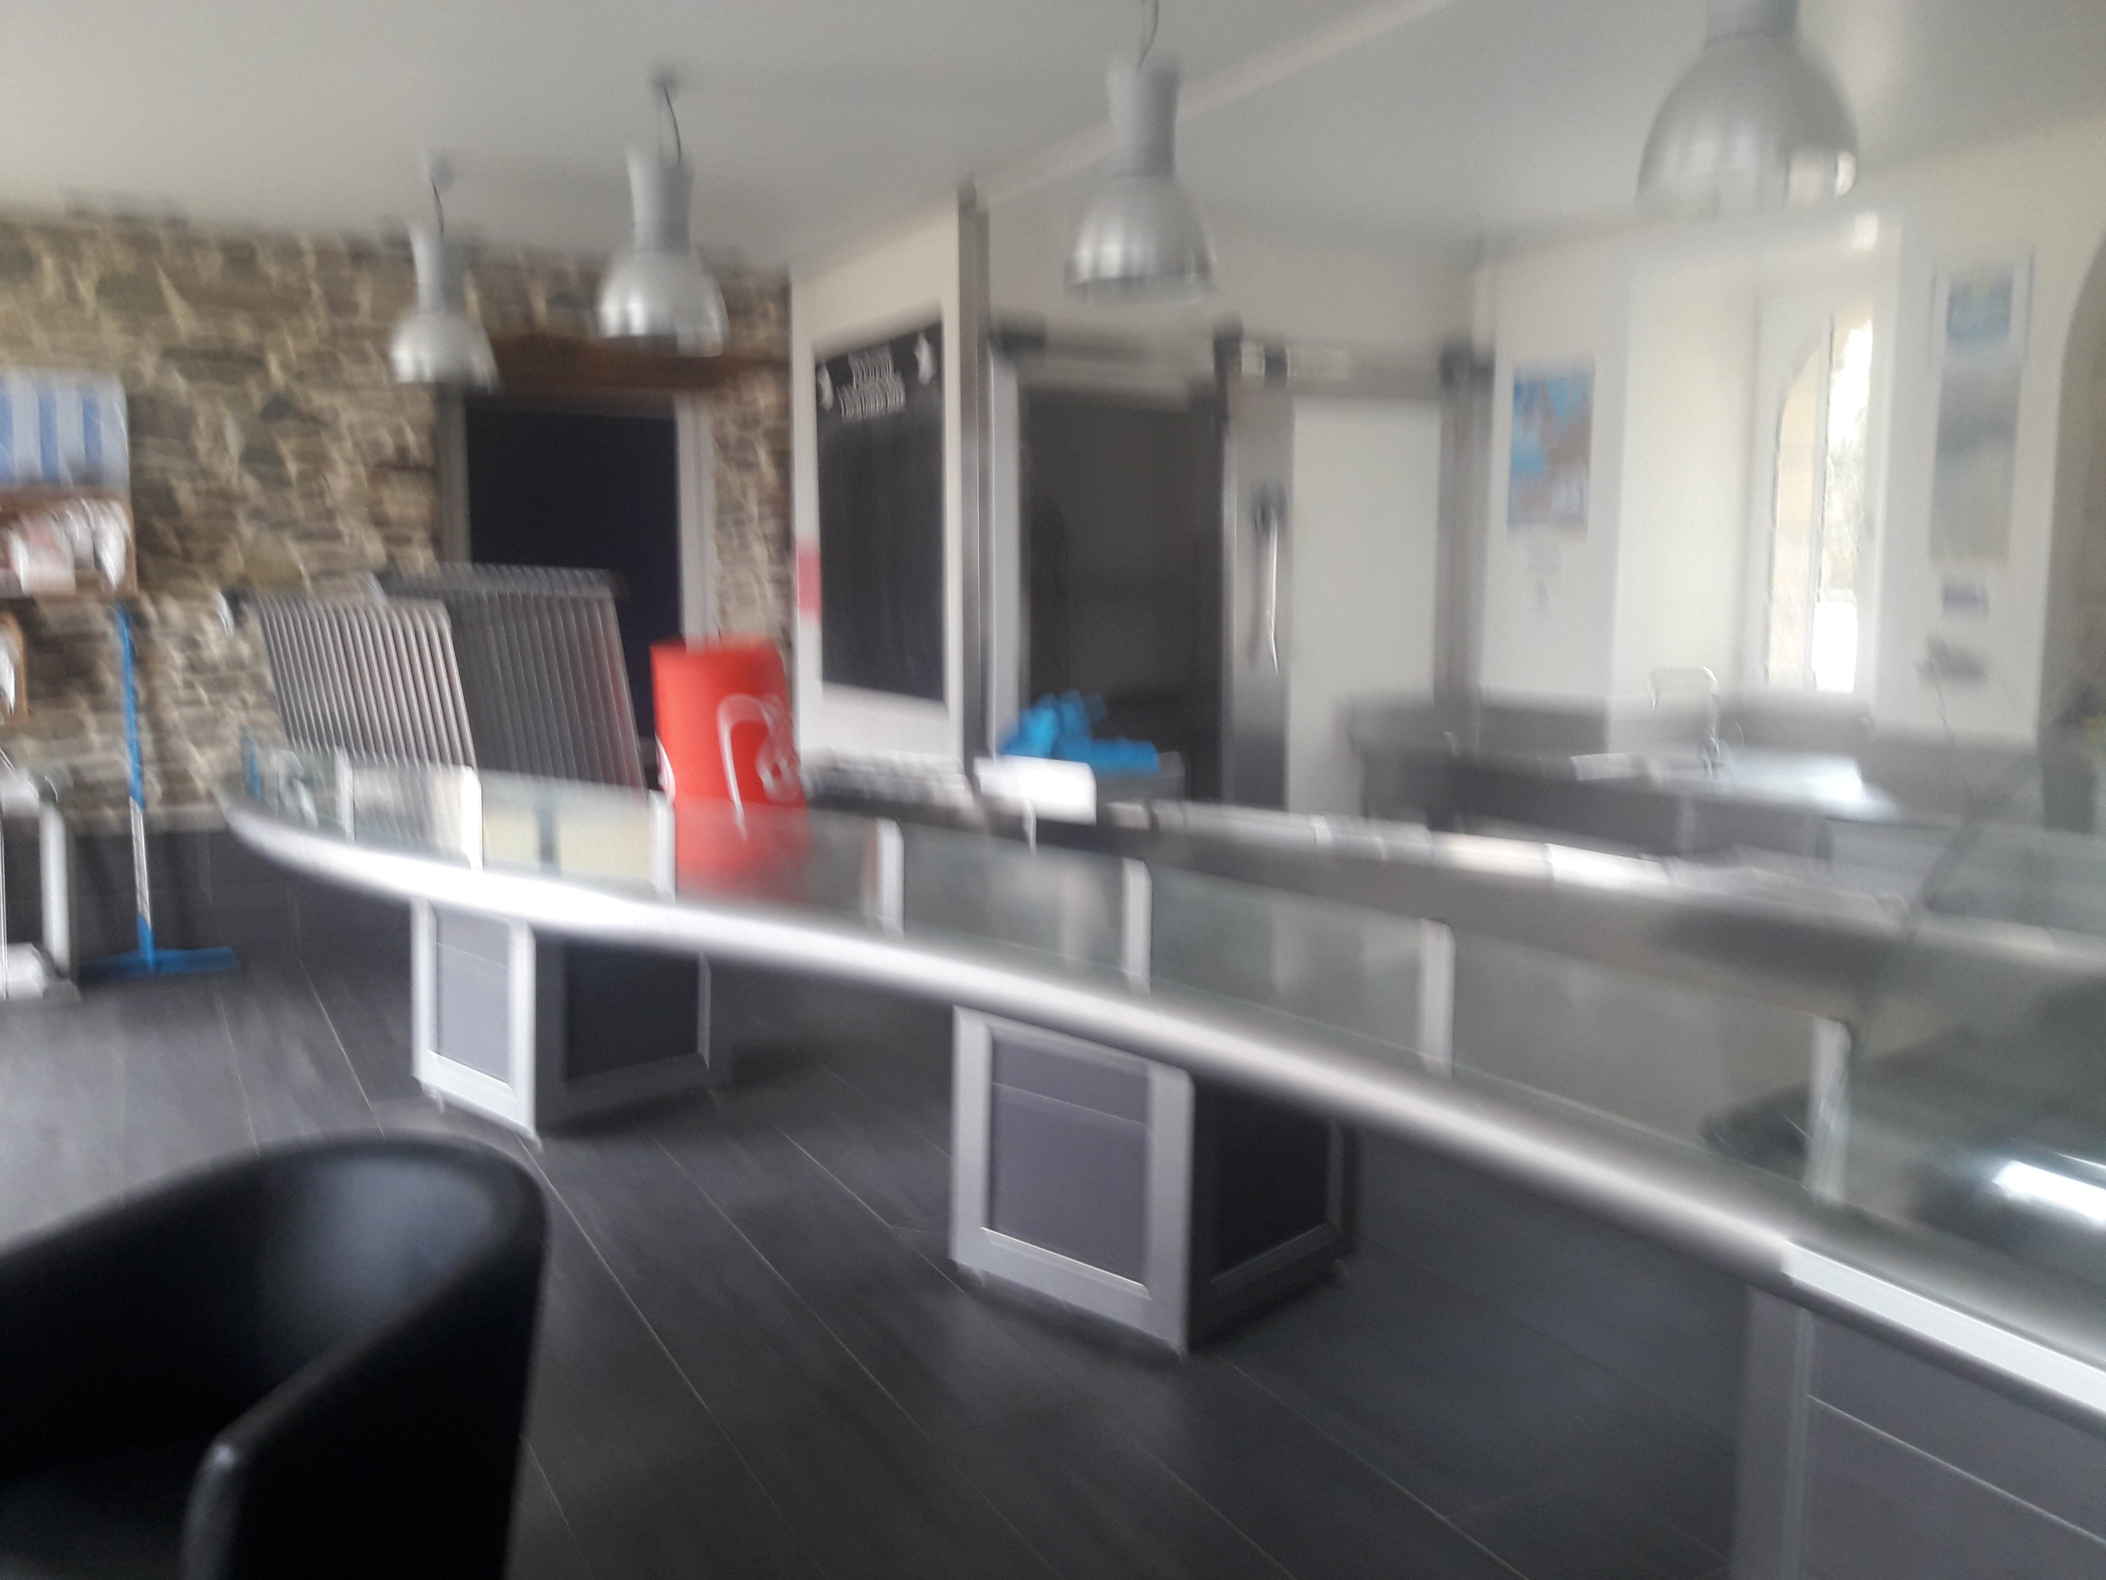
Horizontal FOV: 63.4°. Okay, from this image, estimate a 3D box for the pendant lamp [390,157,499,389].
[{"bbox_3d":[-1.841,-1.566,5.158,0.315,0.630,0.315,-5,9,-28],"label":"pendant lamp"}]

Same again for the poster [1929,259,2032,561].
[{"bbox_3d":[2.604,-1.062,4.789,0.020,0.820,0.265,-5,9,-28],"label":"poster"}]

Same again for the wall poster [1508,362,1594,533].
[{"bbox_3d":[1.823,-1.249,6.241,0.020,0.595,0.400,-5,9,-28],"label":"wall poster"}]

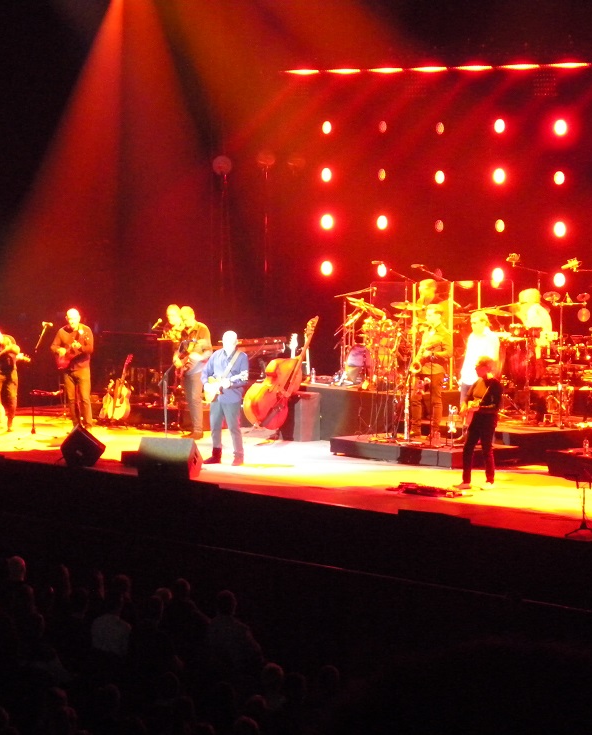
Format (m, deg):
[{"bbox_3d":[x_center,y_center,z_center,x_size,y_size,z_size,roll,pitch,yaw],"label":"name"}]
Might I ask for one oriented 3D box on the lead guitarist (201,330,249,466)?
[{"bbox_3d":[-0.946,0.424,42.535,0.620,1.790,0.450,2,5,24],"label":"lead guitarist"}]

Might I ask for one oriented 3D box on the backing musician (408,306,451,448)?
[{"bbox_3d":[1.865,0.061,43.634,0.560,1.840,0.520,3,5,38],"label":"backing musician"}]

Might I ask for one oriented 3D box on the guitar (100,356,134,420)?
[{"bbox_3d":[-2.642,0.310,48.000,0.130,1.020,0.400,15,-7,-41],"label":"guitar"}]

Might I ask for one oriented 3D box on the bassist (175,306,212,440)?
[{"bbox_3d":[-1.489,0.083,45.832,0.540,1.880,0.560,-3,5,-35],"label":"bassist"}]

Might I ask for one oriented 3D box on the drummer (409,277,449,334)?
[{"bbox_3d":[1.998,-0.536,46.747,0.750,1.460,0.700,-4,6,-42],"label":"drummer"}]

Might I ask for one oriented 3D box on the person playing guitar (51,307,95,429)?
[{"bbox_3d":[-3.357,0.014,47.735,0.650,1.800,0.440,1,4,13],"label":"person playing guitar"}]

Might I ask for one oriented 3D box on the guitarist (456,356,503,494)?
[{"bbox_3d":[2.311,0.697,39.940,0.540,1.650,0.540,-3,5,-33],"label":"guitarist"}]

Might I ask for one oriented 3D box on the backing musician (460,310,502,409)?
[{"bbox_3d":[2.496,0.143,43.135,0.560,1.790,0.420,3,5,33],"label":"backing musician"}]

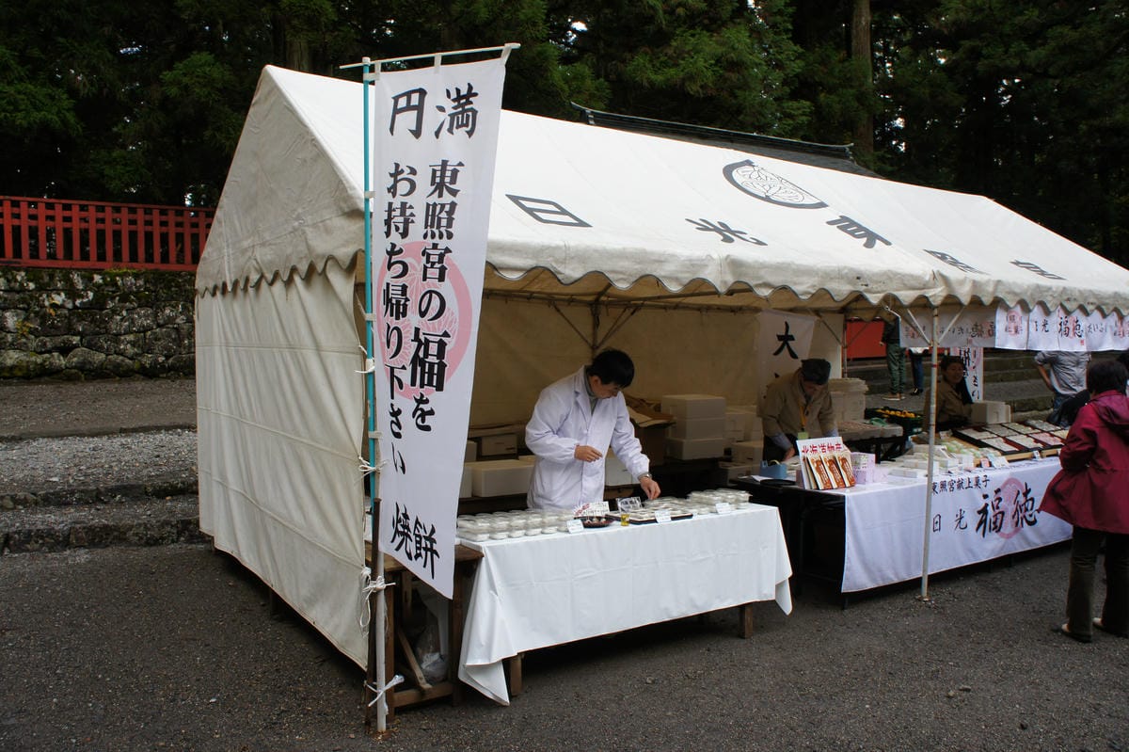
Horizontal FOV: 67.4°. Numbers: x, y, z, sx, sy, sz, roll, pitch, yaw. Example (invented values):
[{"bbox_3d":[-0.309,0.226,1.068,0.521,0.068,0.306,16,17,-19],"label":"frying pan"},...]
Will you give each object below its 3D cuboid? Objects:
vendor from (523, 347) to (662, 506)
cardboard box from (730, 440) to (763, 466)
[{"bbox_3d":[0.127,0.649,4.810,0.660,1.600,0.540,-2,3,-30],"label":"vendor"},{"bbox_3d":[1.568,0.644,7.150,0.190,0.150,0.250,-2,3,-32],"label":"cardboard box"}]

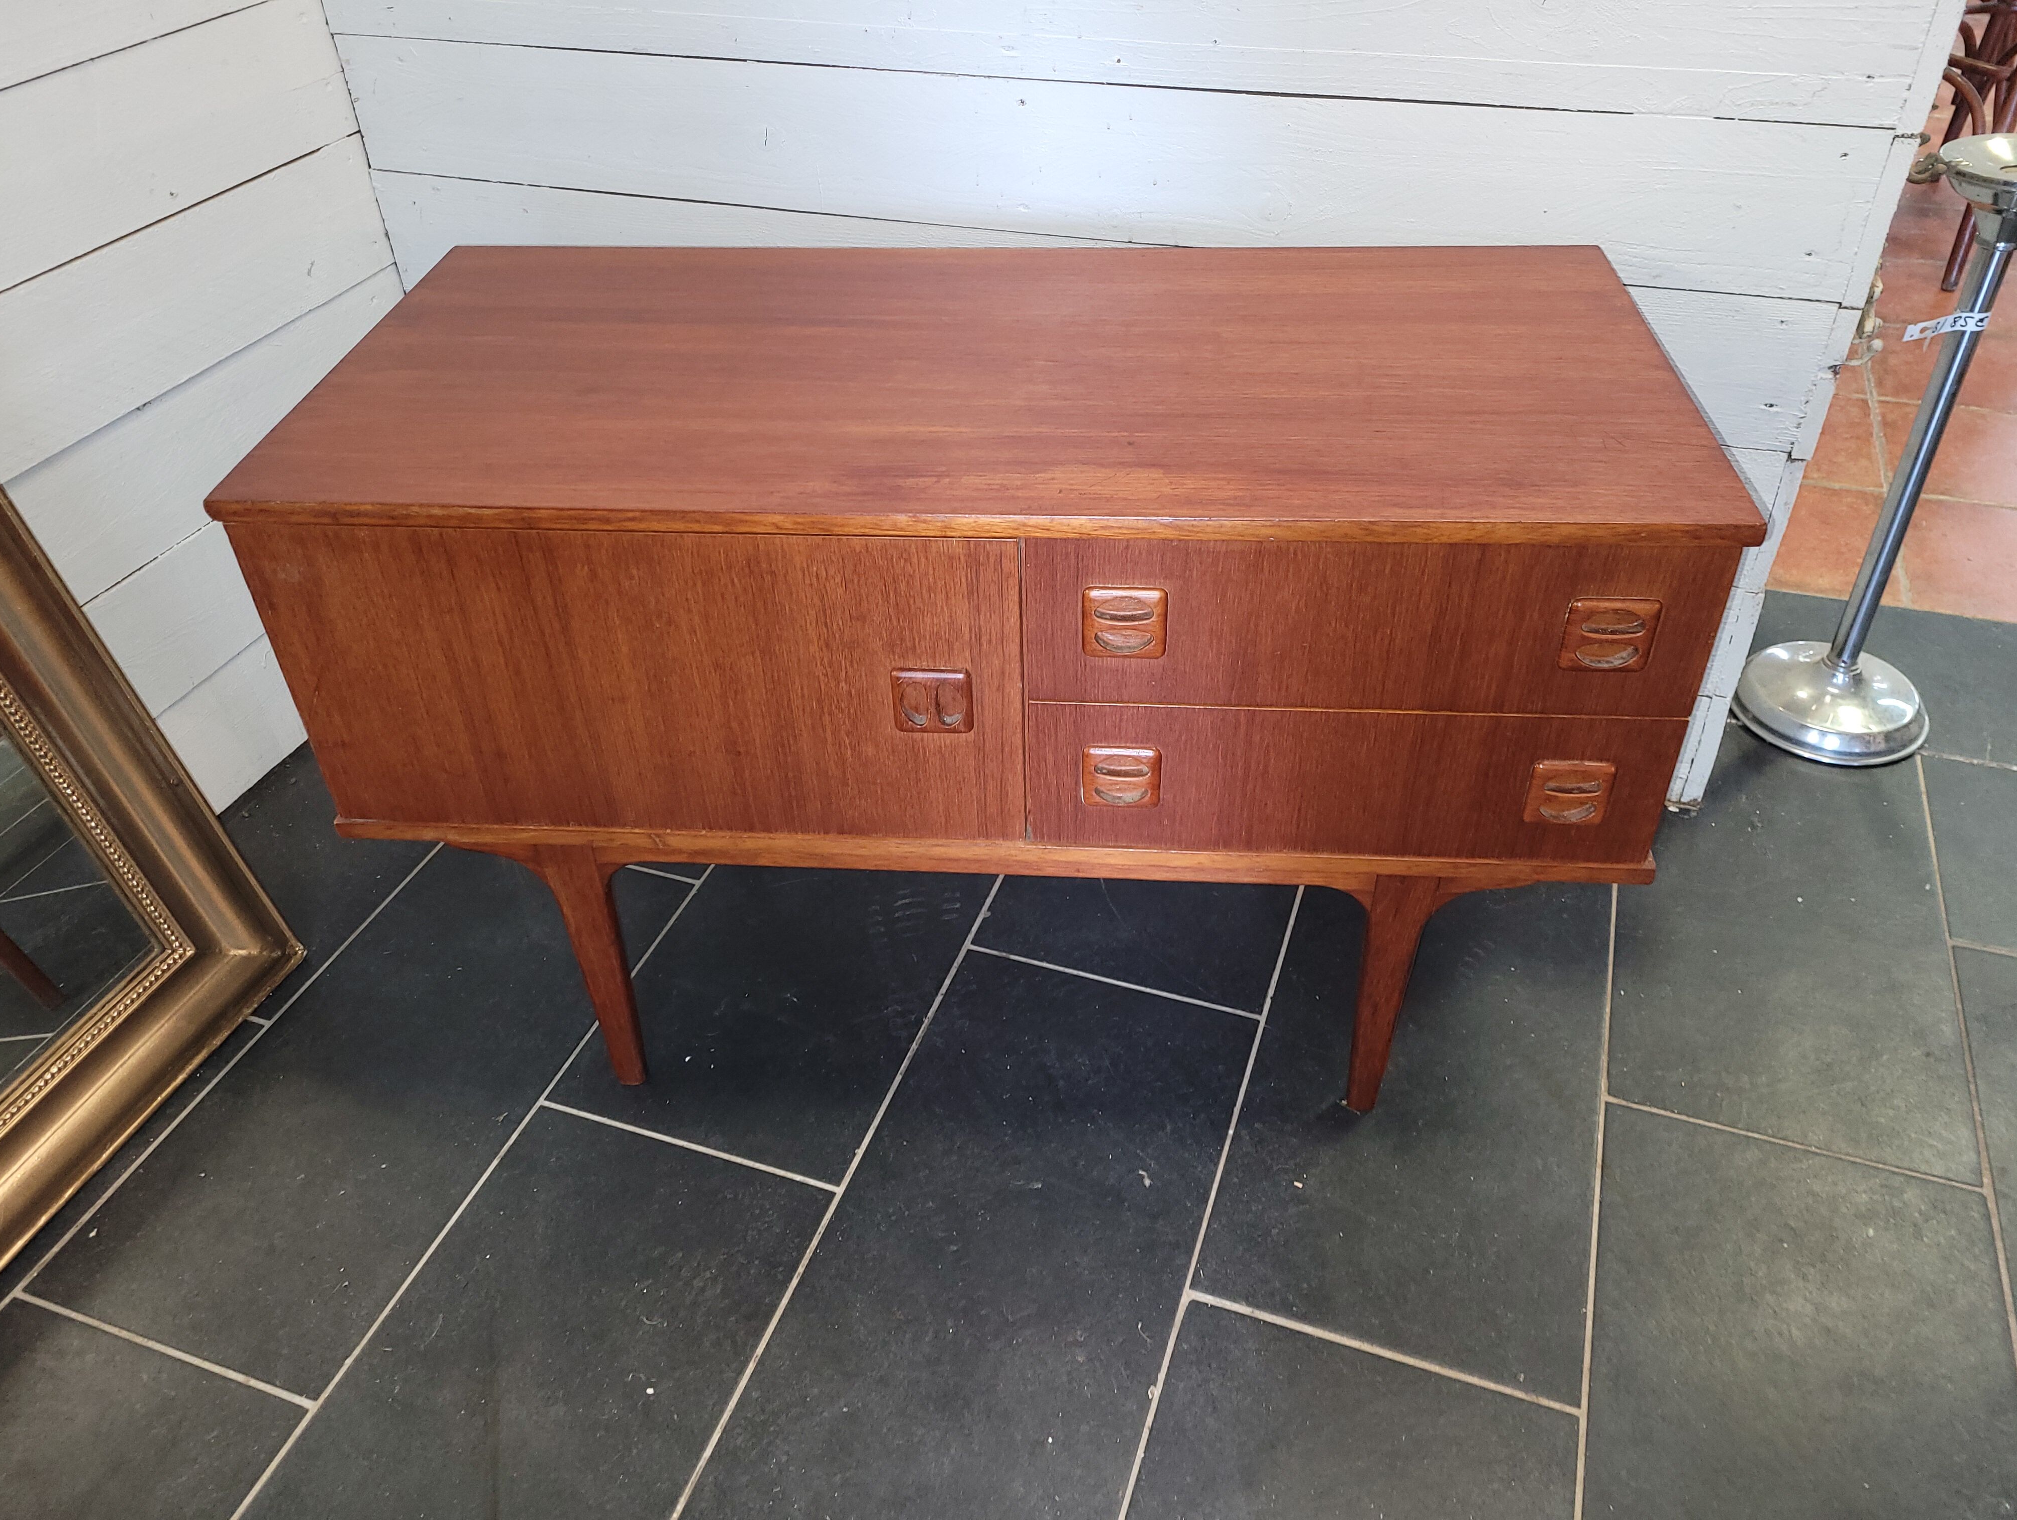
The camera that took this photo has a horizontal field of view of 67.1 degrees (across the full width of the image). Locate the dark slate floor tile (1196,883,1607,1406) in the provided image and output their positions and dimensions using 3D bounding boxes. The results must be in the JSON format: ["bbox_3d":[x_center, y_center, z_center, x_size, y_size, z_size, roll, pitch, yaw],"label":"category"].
[{"bbox_3d":[0.389,0.279,1.404,0.300,0.010,0.600,11,41,16],"label":"dark slate floor tile"}]

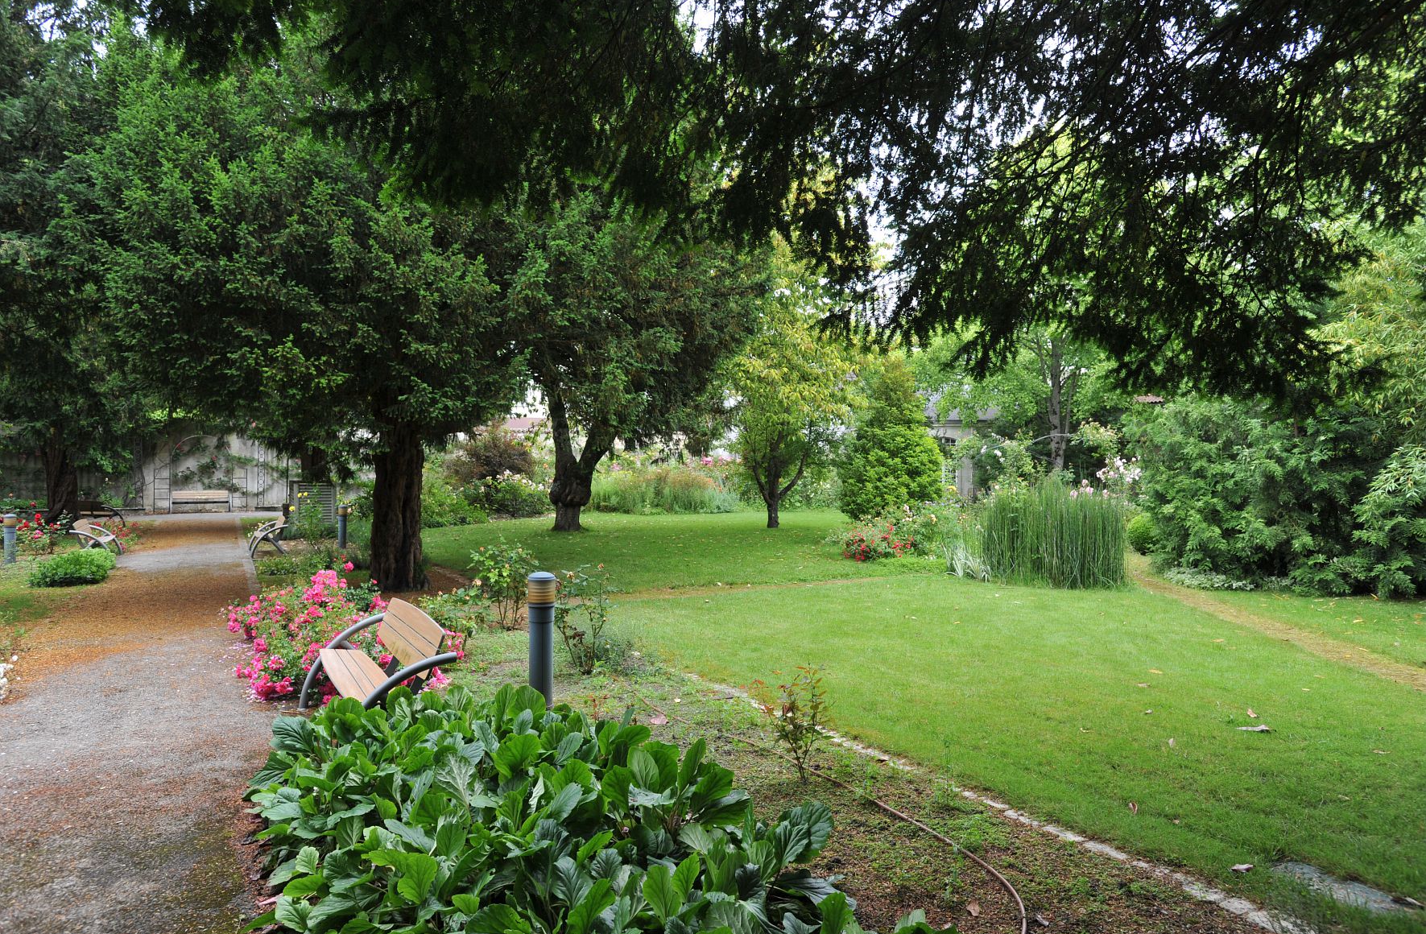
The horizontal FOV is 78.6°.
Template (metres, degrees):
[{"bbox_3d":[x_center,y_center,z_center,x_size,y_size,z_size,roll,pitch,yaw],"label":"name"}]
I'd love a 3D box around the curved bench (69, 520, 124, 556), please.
[{"bbox_3d":[-12.180,1.430,17.234,0.700,0.790,1.850,0,-1,-29],"label":"curved bench"}]

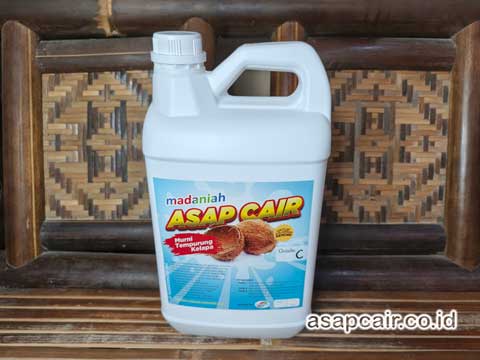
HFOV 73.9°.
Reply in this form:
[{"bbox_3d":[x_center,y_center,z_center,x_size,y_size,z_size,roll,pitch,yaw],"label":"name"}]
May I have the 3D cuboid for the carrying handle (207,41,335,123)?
[{"bbox_3d":[0.029,-0.097,0.311,0.121,0.073,0.040,1,21,3],"label":"carrying handle"}]

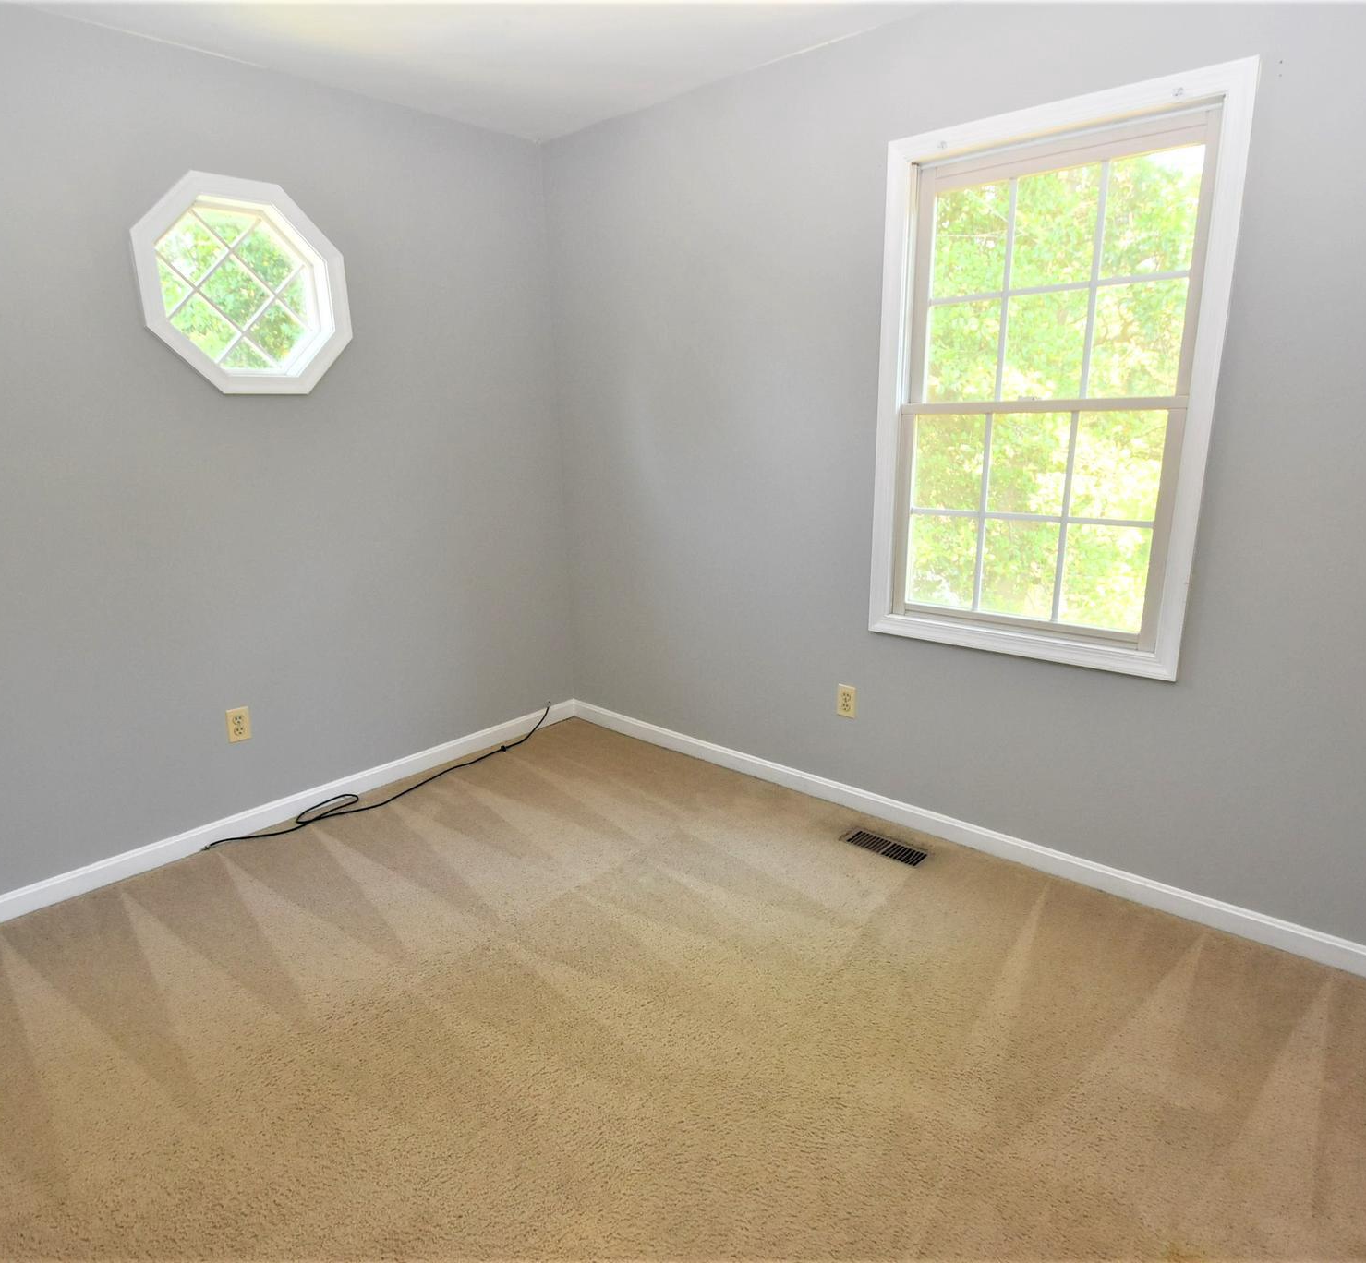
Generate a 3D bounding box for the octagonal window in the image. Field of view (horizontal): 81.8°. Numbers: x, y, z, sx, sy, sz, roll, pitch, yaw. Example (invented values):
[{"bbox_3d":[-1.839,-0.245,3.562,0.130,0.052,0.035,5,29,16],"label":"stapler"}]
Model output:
[{"bbox_3d":[-1.391,-1.087,2.520,0.110,0.631,0.623,11,19,41],"label":"octagonal window"}]

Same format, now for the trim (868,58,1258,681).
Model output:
[{"bbox_3d":[0.962,-0.637,2.185,0.878,1.427,0.110,11,19,41],"label":"trim"}]

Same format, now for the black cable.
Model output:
[{"bbox_3d":[-1.050,0.540,3.089,0.168,0.124,1.479,11,19,41],"label":"black cable"}]

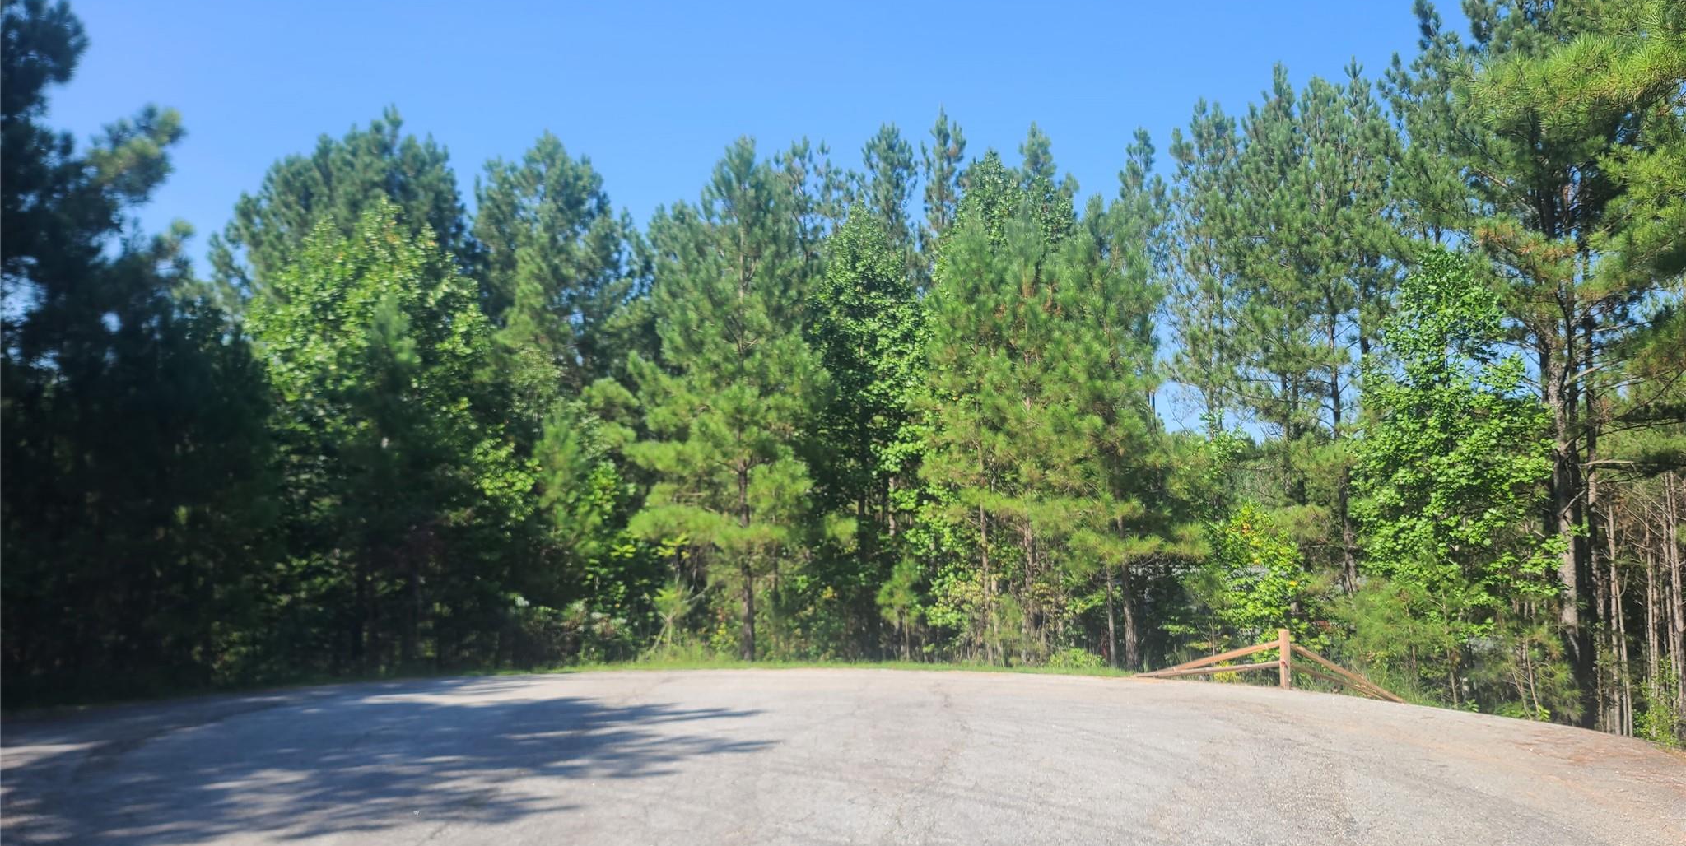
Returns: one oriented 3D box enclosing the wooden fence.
[{"bbox_3d":[6.429,3.569,18.406,0.700,0.920,4.750,4,-9,-31],"label":"wooden fence"}]

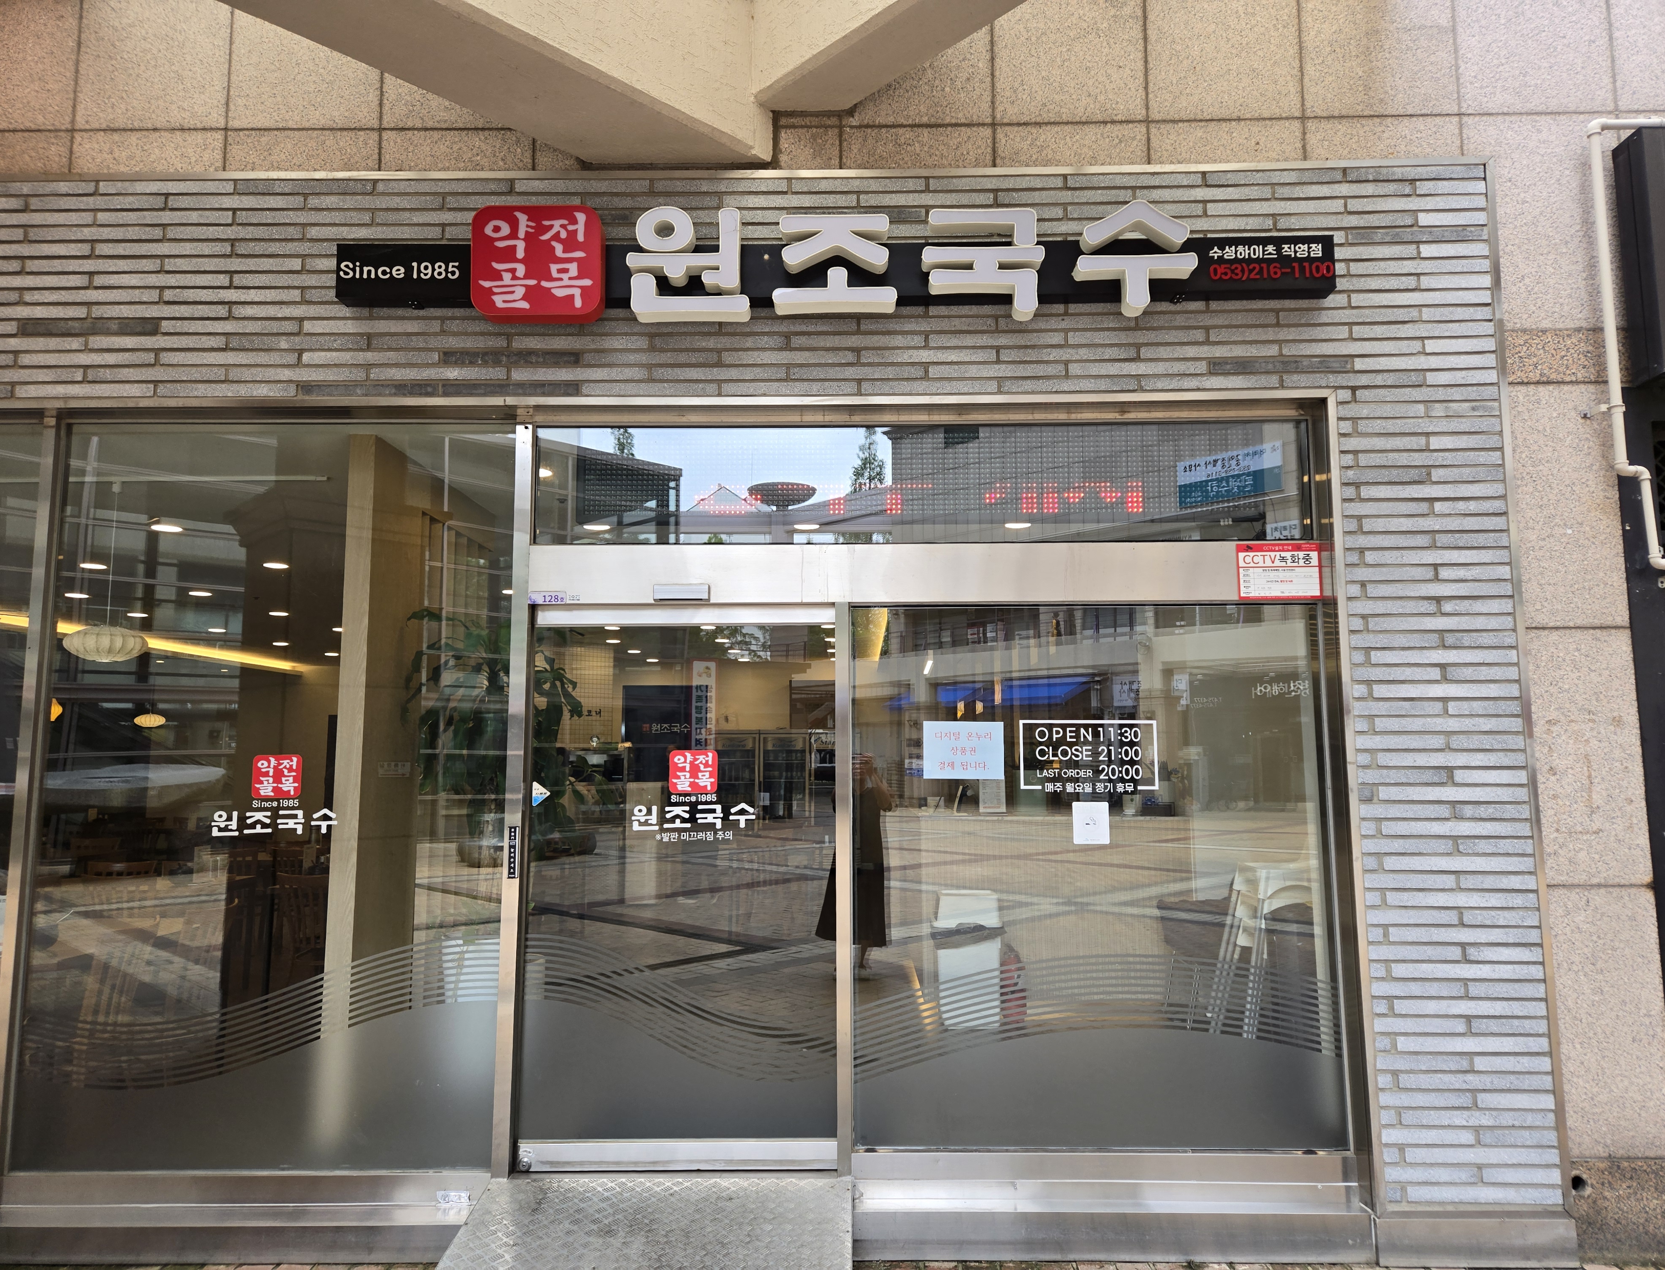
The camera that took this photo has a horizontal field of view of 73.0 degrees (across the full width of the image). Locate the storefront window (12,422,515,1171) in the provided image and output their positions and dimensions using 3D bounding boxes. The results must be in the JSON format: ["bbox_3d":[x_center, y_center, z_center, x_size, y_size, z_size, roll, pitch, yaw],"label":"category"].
[{"bbox_3d":[-2.029,0.540,4.071,1.691,2.683,0.080,0,-6,0],"label":"storefront window"}]

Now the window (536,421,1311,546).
[{"bbox_3d":[0.334,-0.565,4.175,2.870,0.450,0.080,0,-6,0],"label":"window"}]

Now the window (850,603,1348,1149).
[{"bbox_3d":[0.928,0.841,4.015,1.714,1.913,0.080,0,-6,0],"label":"window"}]

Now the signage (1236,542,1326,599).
[{"bbox_3d":[1.628,-0.231,4.093,0.301,0.206,0.010,0,-6,0],"label":"signage"}]

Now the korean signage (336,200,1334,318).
[{"bbox_3d":[0.006,-1.317,4.038,3.581,0.398,0.173,0,-6,0],"label":"korean signage"}]

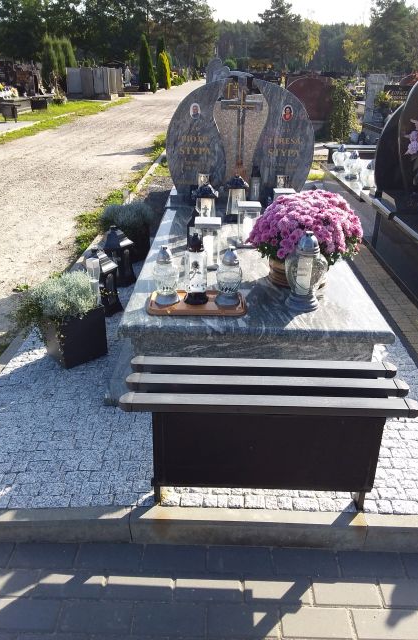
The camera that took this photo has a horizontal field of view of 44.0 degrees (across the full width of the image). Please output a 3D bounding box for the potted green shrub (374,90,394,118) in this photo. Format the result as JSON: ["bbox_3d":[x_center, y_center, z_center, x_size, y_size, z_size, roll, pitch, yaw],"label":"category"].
[{"bbox_3d":[3.408,-4.205,10.117,0.370,0.500,0.370,1,25,1],"label":"potted green shrub"}]

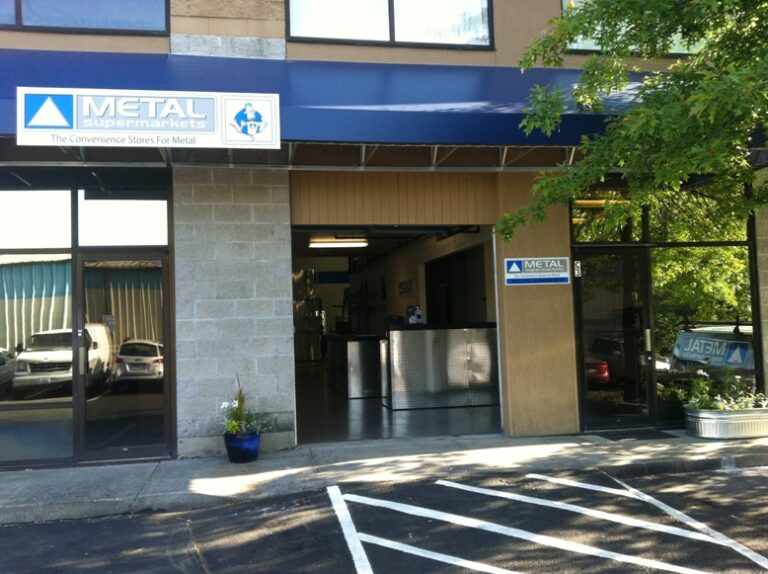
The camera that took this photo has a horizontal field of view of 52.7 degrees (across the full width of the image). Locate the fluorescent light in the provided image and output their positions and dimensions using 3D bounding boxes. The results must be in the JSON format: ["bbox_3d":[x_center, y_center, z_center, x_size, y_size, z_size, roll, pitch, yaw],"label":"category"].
[{"bbox_3d":[-0.939,-0.919,16.230,1.230,0.130,0.260,-1,-3,-12],"label":"fluorescent light"}]

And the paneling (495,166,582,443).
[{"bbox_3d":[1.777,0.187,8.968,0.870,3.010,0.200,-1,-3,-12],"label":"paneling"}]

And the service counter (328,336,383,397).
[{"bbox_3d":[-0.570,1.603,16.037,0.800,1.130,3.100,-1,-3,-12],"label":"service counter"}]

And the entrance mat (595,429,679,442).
[{"bbox_3d":[2.784,1.631,8.535,0.780,0.012,0.580,-1,-3,-12],"label":"entrance mat"}]

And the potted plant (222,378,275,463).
[{"bbox_3d":[-1.375,1.276,7.717,0.510,0.880,0.450,-1,-3,-12],"label":"potted plant"}]

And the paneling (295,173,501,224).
[{"bbox_3d":[0.133,-1.004,8.744,2.360,0.650,0.100,-1,-3,-12],"label":"paneling"}]

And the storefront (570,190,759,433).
[{"bbox_3d":[3.404,0.229,9.253,2.420,2.880,0.130,-1,-3,-12],"label":"storefront"}]

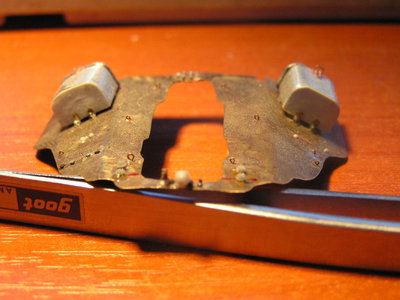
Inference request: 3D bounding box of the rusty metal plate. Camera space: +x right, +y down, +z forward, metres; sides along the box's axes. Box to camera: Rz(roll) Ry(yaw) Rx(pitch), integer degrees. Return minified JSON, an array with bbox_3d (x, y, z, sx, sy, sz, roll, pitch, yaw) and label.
[{"bbox_3d":[-0.002,-0.002,0.163,0.065,0.010,0.054,0,30,0],"label":"rusty metal plate"}]

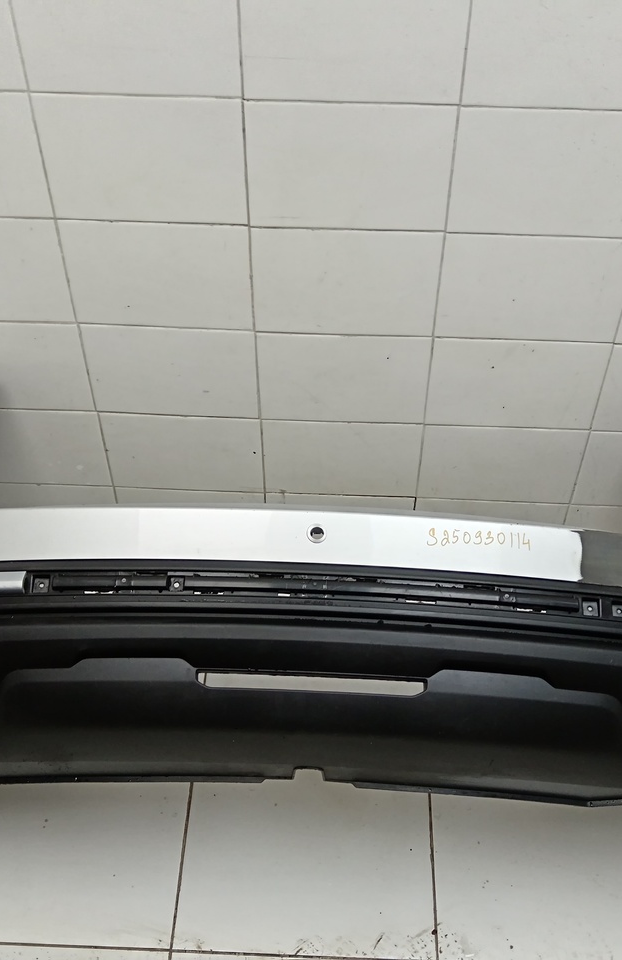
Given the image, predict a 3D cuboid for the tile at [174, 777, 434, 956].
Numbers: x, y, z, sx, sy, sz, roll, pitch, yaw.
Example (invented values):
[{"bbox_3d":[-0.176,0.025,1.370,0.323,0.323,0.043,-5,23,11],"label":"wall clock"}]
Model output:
[{"bbox_3d":[-0.003,0.602,1.726,0.420,0.010,0.420,2,47,1],"label":"tile"}]

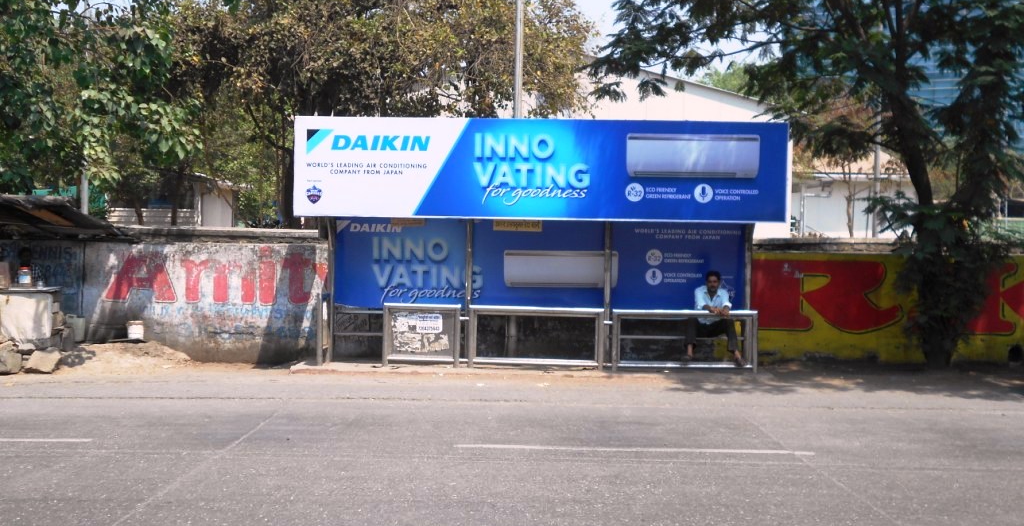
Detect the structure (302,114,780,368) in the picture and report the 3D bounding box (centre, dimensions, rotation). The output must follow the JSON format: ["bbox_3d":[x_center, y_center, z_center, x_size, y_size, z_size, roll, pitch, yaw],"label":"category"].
[{"bbox_3d":[0.380,-0.220,15.350,6.250,3.200,1.500,1,0,0],"label":"structure"}]

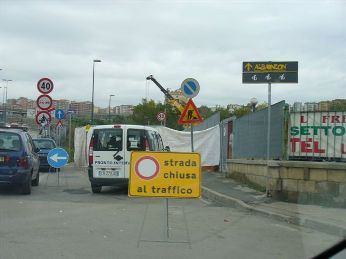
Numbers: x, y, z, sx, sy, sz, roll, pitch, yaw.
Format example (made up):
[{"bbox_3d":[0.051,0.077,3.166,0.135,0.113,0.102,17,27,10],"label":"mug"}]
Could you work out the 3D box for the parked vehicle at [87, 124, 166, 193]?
[{"bbox_3d":[-1.147,0.884,14.607,1.720,1.820,4.200,0,-2,8],"label":"parked vehicle"}]

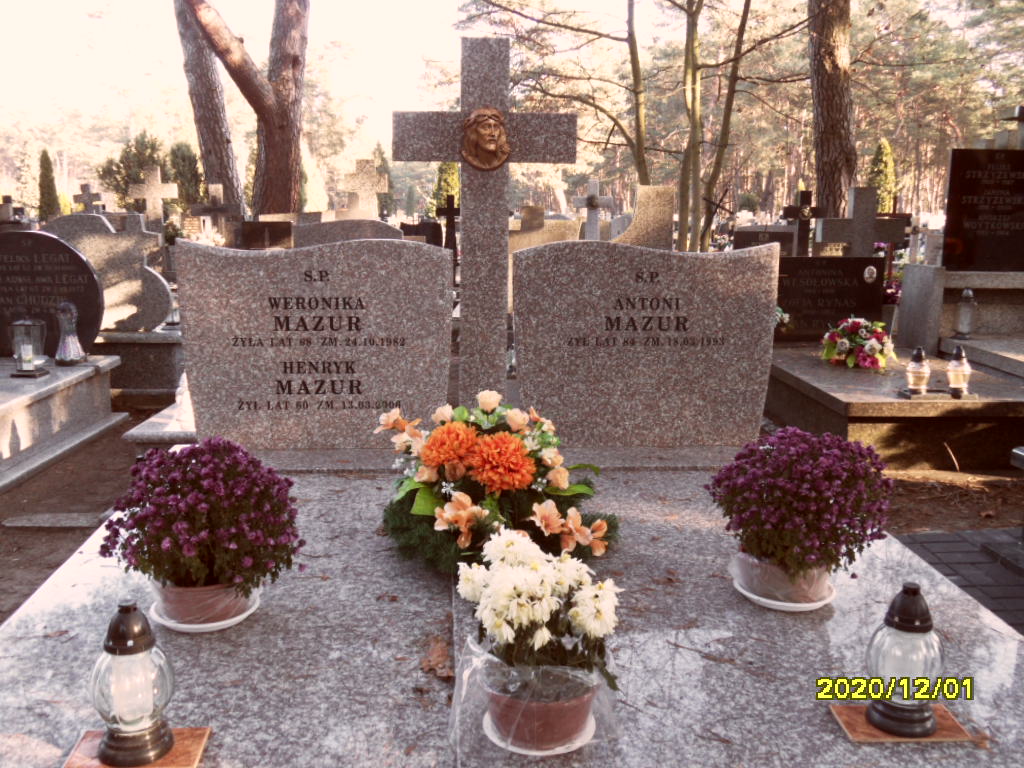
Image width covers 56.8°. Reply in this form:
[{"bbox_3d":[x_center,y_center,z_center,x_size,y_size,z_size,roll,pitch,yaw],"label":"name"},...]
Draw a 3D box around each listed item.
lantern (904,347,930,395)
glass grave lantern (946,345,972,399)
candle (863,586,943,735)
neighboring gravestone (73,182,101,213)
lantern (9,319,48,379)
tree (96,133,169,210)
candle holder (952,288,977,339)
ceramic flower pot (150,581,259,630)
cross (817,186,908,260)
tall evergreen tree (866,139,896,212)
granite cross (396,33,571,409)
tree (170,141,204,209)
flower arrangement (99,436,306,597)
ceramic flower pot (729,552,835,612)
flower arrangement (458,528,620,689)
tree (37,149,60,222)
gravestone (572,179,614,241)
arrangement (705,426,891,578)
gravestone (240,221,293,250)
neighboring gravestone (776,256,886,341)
[{"bbox_3d":[2.058,-0.080,4.778,0.125,0.240,0.125,0,11,-4],"label":"lantern"},{"bbox_3d":[2.255,-0.063,4.744,0.117,0.247,0.117,0,11,-4],"label":"glass grave lantern"},{"bbox_3d":[0.653,0.443,1.560,0.127,0.242,0.127,0,11,-4],"label":"candle"},{"bbox_3d":[-8.980,-3.740,20.172,0.570,1.000,0.150,0,11,-4],"label":"neighboring gravestone"},{"bbox_3d":[-2.556,-0.196,4.994,0.148,0.297,0.148,0,11,-4],"label":"lantern"},{"bbox_3d":[-6.375,-3.081,16.226,1.250,2.350,1.200,0,11,-4],"label":"tree"},{"bbox_3d":[2.889,-0.447,6.009,0.140,0.320,0.130,0,11,-4],"label":"candle holder"},{"bbox_3d":[-0.642,0.422,1.969,0.226,0.100,0.226,0,11,-4],"label":"ceramic flower pot"},{"bbox_3d":[2.715,-1.016,7.482,0.670,1.050,0.160,0,11,-4],"label":"cross"},{"bbox_3d":[7.014,-3.423,18.241,0.600,2.500,0.600,0,11,-4],"label":"tall evergreen tree"},{"bbox_3d":[-0.083,-0.411,2.898,0.545,1.220,0.110,0,11,-4],"label":"granite cross"},{"bbox_3d":[-8.293,-4.861,24.249,0.860,2.523,0.860,0,11,-4],"label":"tree"},{"bbox_3d":[-0.618,0.250,1.863,0.400,0.300,0.380,0,11,-4],"label":"flower arrangement"},{"bbox_3d":[0.585,0.396,2.037,0.225,0.100,0.225,1,11,0],"label":"ceramic flower pot"},{"bbox_3d":[0.046,0.358,1.467,0.245,0.250,0.230,0,11,-4],"label":"flower arrangement"},{"bbox_3d":[-9.804,-3.875,20.212,0.520,2.200,0.520,0,11,-4],"label":"tree"},{"bbox_3d":[0.942,-1.843,11.106,0.470,1.100,0.150,0,11,-4],"label":"gravestone"},{"bbox_3d":[0.612,0.239,2.017,0.380,0.300,0.360,0,11,-4],"label":"arrangement"},{"bbox_3d":[-2.990,-1.665,11.613,0.620,0.650,0.100,0,11,-4],"label":"gravestone"},{"bbox_3d":[2.095,-0.578,6.419,0.870,0.570,0.100,0,11,-4],"label":"neighboring gravestone"}]

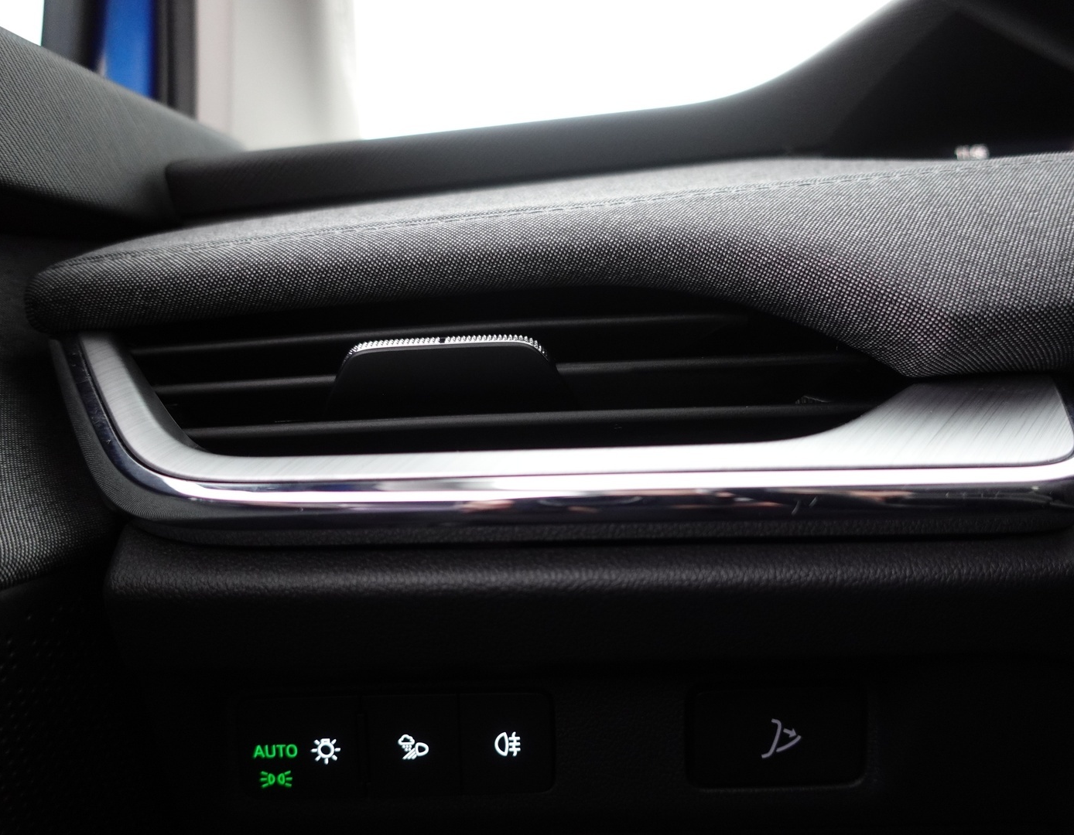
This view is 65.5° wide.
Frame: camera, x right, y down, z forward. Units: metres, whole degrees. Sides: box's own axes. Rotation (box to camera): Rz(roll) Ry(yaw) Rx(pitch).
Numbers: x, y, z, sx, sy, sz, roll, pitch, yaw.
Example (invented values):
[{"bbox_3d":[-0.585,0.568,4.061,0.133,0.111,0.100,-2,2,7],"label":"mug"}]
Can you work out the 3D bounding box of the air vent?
[{"bbox_3d":[-0.009,-0.011,0.217,0.190,0.039,0.030,-1,6,7],"label":"air vent"}]

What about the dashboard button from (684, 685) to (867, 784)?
[{"bbox_3d":[0.060,0.081,0.213,0.042,0.024,0.009,-2,6,1],"label":"dashboard button"}]

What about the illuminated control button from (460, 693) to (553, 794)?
[{"bbox_3d":[-0.008,0.083,0.214,0.023,0.024,0.009,-2,6,1],"label":"illuminated control button"}]

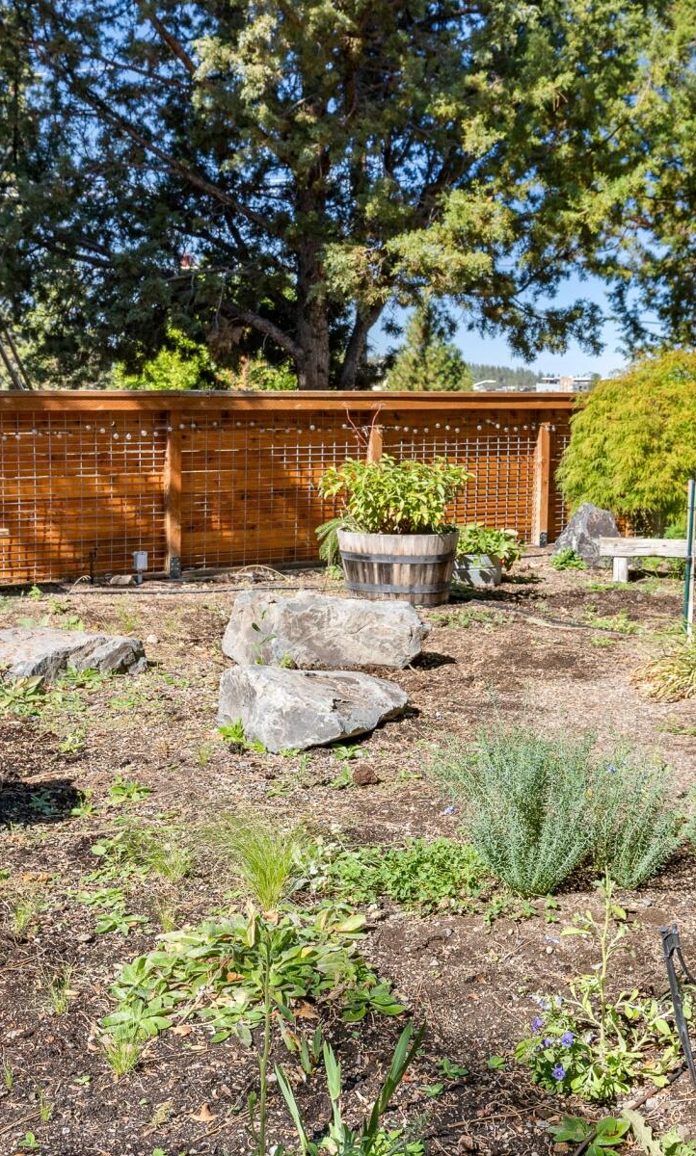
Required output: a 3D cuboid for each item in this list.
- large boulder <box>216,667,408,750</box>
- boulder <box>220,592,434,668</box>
[{"bbox_3d":[-0.127,0.404,4.246,0.640,0.220,0.460,-1,7,-8],"label":"large boulder"},{"bbox_3d":[-0.091,0.212,5.393,0.860,0.265,0.450,0,7,3],"label":"boulder"}]

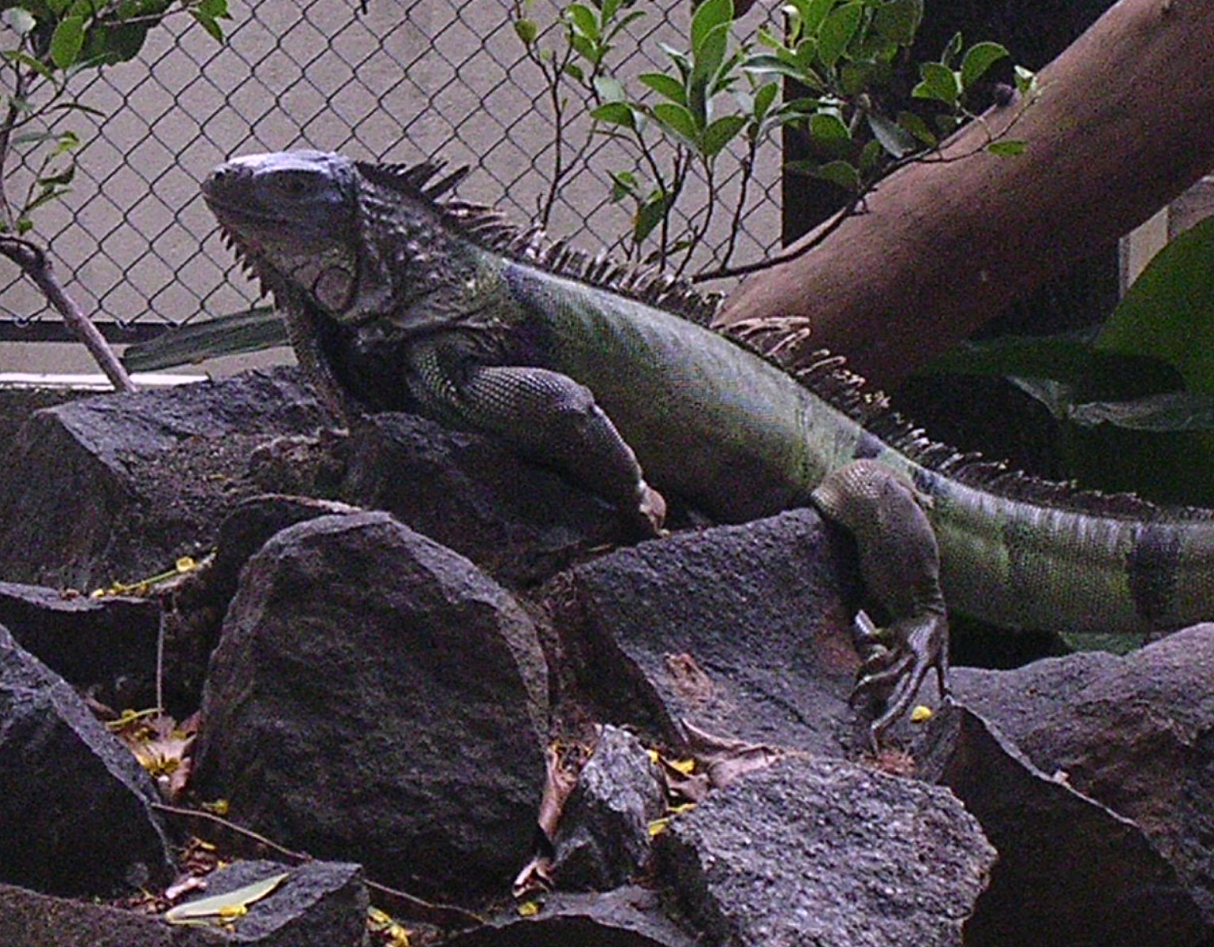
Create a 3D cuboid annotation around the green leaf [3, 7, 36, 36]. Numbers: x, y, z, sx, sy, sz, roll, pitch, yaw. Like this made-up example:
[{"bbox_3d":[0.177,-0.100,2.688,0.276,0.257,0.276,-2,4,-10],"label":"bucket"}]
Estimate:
[{"bbox_3d":[-0.414,-0.320,4.150,0.024,0.022,0.014,0,7,0],"label":"green leaf"}]

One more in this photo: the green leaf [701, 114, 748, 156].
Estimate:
[{"bbox_3d":[0.084,-0.242,4.200,0.021,0.042,0.005,44,0,26],"label":"green leaf"}]

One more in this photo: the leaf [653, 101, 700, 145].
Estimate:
[{"bbox_3d":[0.049,-0.250,4.200,0.020,0.045,0.005,-49,0,-31],"label":"leaf"}]

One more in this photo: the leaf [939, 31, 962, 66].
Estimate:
[{"bbox_3d":[0.246,-0.304,4.200,0.004,0.029,0.014,29,0,-37],"label":"leaf"}]

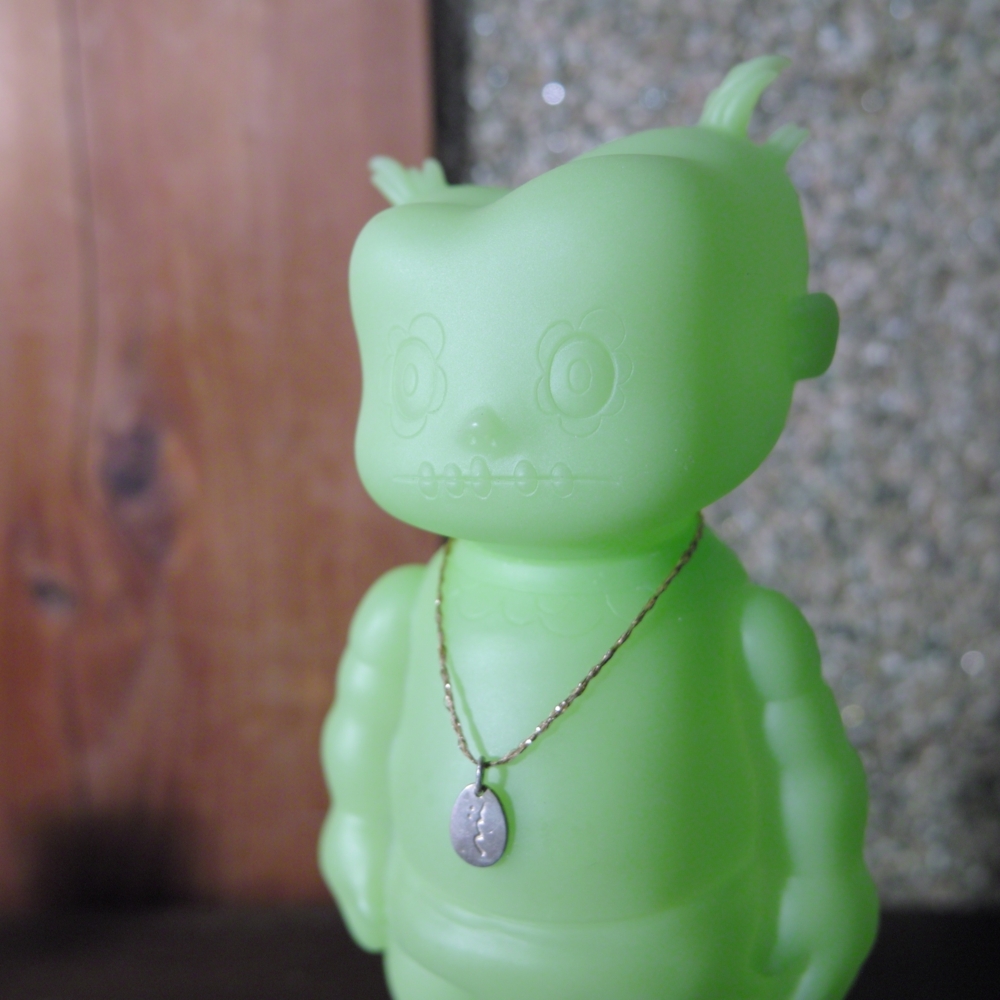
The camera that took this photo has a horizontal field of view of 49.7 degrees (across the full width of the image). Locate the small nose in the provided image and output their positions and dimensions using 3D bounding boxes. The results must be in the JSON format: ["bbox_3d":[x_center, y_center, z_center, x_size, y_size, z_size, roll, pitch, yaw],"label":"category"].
[{"bbox_3d":[-0.002,-0.011,0.175,0.009,0.008,0.005,2,6,18],"label":"small nose"}]

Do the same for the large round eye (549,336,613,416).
[{"bbox_3d":[0.013,-0.020,0.176,0.011,0.013,0.004,1,6,6],"label":"large round eye"}]

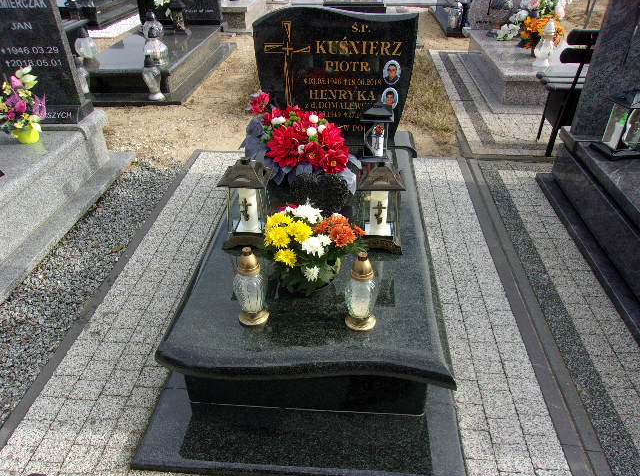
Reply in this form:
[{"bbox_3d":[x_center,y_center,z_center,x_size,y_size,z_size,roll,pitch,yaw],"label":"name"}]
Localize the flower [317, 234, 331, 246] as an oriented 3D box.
[{"bbox_3d":[0.011,0.008,1.568,0.048,0.032,0.046,2,34,4],"label":"flower"}]

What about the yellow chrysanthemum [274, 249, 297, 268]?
[{"bbox_3d":[-0.110,0.065,1.593,0.071,0.045,0.068,2,34,4],"label":"yellow chrysanthemum"}]

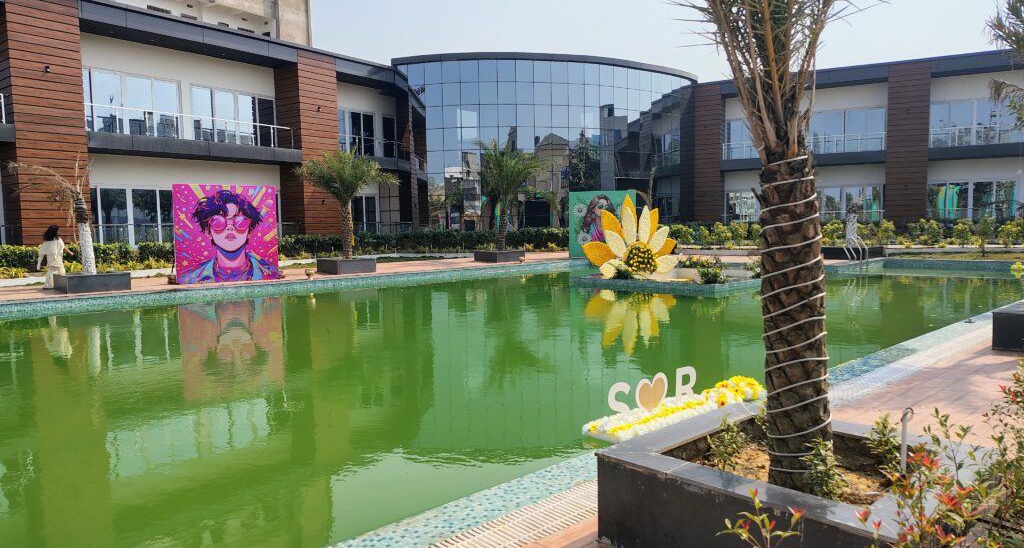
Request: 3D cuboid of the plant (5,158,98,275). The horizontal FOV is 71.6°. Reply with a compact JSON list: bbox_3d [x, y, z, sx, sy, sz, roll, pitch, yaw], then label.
[{"bbox_3d":[-10.258,-1.243,15.831,1.900,2.680,1.400,-5,6,-43],"label":"plant"}]

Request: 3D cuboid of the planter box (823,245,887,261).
[{"bbox_3d":[11.076,-0.650,23.046,1.273,0.404,1.273,-5,6,-43],"label":"planter box"}]

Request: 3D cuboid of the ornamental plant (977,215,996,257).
[{"bbox_3d":[15.701,-1.263,23.534,0.620,1.400,0.620,2,5,34],"label":"ornamental plant"}]

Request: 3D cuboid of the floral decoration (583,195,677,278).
[{"bbox_3d":[3.401,-1.160,19.522,2.900,2.200,1.200,-4,5,-37],"label":"floral decoration"}]

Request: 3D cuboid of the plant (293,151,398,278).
[{"bbox_3d":[-5.016,-1.869,21.343,2.700,3.620,2.700,-5,6,-43],"label":"plant"}]

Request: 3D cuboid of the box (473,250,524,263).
[{"bbox_3d":[-0.437,-0.635,25.372,1.273,0.404,1.273,-5,6,-43],"label":"box"}]

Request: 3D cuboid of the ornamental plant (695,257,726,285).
[{"bbox_3d":[4.534,-0.118,16.212,0.660,0.580,0.660,-5,6,-43],"label":"ornamental plant"}]

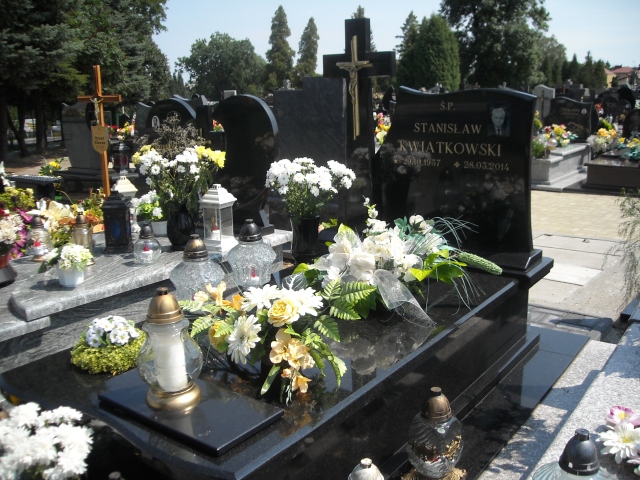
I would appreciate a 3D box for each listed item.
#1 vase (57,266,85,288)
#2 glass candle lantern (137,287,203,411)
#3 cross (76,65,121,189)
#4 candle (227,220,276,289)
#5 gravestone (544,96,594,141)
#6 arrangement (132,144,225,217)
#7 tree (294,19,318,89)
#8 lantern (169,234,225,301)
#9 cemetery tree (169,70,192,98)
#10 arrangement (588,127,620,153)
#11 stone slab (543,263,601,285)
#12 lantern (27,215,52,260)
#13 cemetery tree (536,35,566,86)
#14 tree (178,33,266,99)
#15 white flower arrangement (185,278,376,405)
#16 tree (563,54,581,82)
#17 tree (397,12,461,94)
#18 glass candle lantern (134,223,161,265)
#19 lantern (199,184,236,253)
[{"bbox_3d":[-1.047,0.146,2.707,0.110,0.090,0.110,-5,13,-21],"label":"vase"},{"bbox_3d":[-0.398,0.282,1.702,0.175,0.320,0.175,-3,12,-14],"label":"glass candle lantern"},{"bbox_3d":[-1.735,-0.766,5.239,0.580,1.250,0.060,8,16,35],"label":"cross"},{"bbox_3d":[-0.309,0.071,2.837,0.214,0.314,0.214,-3,13,-6],"label":"candle"},{"bbox_3d":[4.292,-2.094,11.200,0.820,0.760,0.120,8,14,33],"label":"gravestone"},{"bbox_3d":[-0.745,-0.310,3.430,0.450,0.360,0.400,-3,12,-12],"label":"arrangement"},{"bbox_3d":[-0.885,-13.017,47.736,1.800,6.600,1.800,-2,13,-1],"label":"tree"},{"bbox_3d":[-0.494,0.138,2.573,0.218,0.312,0.218,-4,13,-11],"label":"lantern"},{"bbox_3d":[-16.168,-17.090,74.732,2.780,5.050,2.780,-2,12,-12],"label":"cemetery tree"},{"bbox_3d":[4.644,-1.646,10.600,0.500,0.400,0.420,8,14,33],"label":"arrangement"},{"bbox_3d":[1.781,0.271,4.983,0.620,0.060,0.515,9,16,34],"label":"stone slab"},{"bbox_3d":[-1.380,-0.014,3.162,0.110,0.215,0.110,-5,13,-23],"label":"lantern"},{"bbox_3d":[22.363,-16.792,62.663,3.000,5.950,3.000,3,14,19],"label":"cemetery tree"},{"bbox_3d":[-9.342,-15.805,61.425,8.430,8.030,8.430,-2,12,-8],"label":"tree"},{"bbox_3d":[-0.125,0.272,1.965,0.540,0.300,0.400,-3,13,-4],"label":"white flower arrangement"},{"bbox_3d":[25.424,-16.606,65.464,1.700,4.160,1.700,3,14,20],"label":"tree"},{"bbox_3d":[5.753,-8.858,33.644,3.260,5.910,3.260,2,12,9],"label":"tree"},{"bbox_3d":[-0.833,0.016,3.105,0.130,0.180,0.130,-3,12,-15],"label":"glass candle lantern"},{"bbox_3d":[-0.534,-0.119,3.369,0.145,0.335,0.145,8,14,33],"label":"lantern"}]

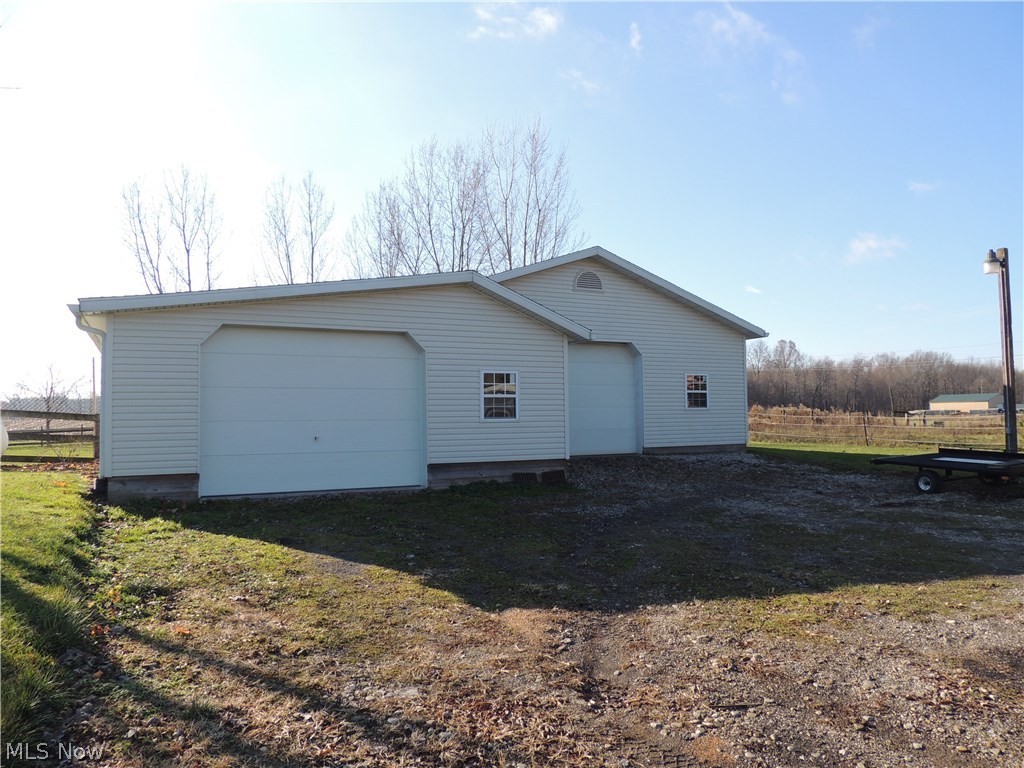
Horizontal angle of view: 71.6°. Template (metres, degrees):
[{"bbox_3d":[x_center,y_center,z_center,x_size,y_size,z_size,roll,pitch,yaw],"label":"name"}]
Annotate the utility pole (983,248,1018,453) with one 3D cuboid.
[{"bbox_3d":[8.380,-0.280,12.130,0.500,4.050,0.230,-1,-1,-27],"label":"utility pole"}]

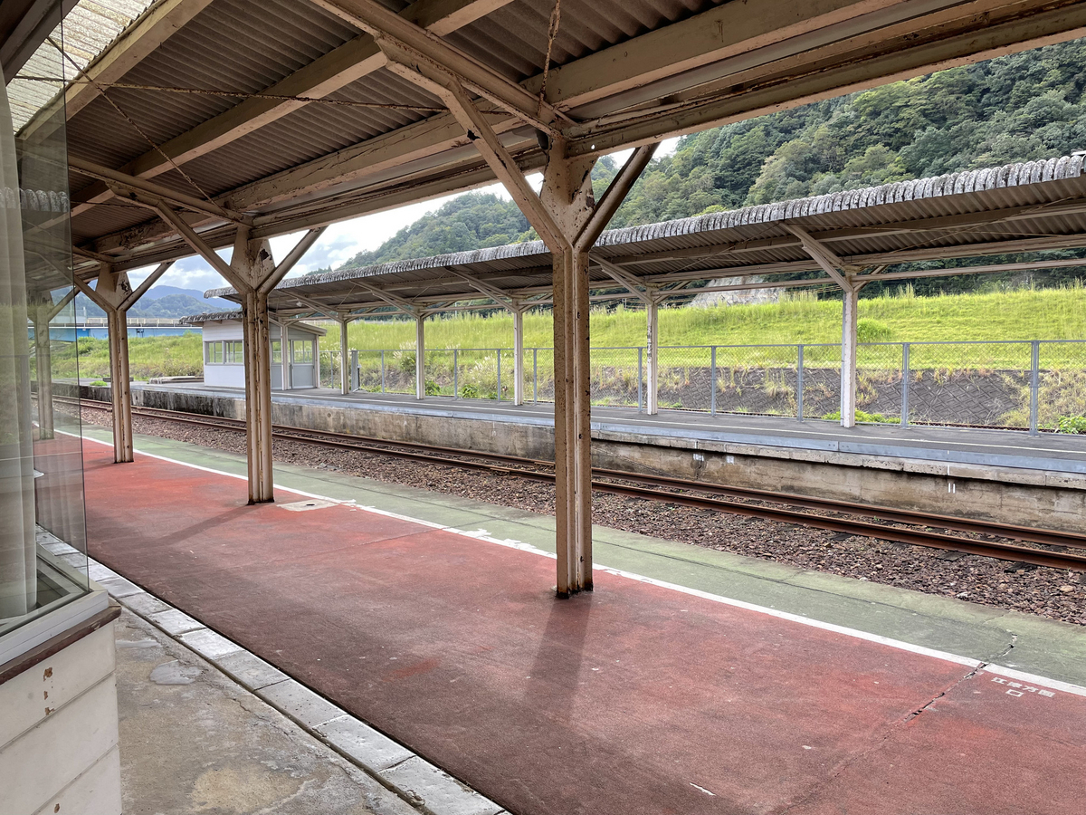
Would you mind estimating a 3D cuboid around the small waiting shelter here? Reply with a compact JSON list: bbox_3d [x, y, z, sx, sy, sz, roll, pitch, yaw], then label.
[{"bbox_3d":[-12.637,-2.448,35.435,3.200,3.130,8.000,-4,5,-42],"label":"small waiting shelter"}]

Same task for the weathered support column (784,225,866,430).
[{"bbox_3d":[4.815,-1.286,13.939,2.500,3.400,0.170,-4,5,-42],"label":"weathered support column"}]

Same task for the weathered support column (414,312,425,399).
[{"bbox_3d":[-3.710,-1.572,24.839,0.200,2.650,0.150,-4,5,-42],"label":"weathered support column"}]

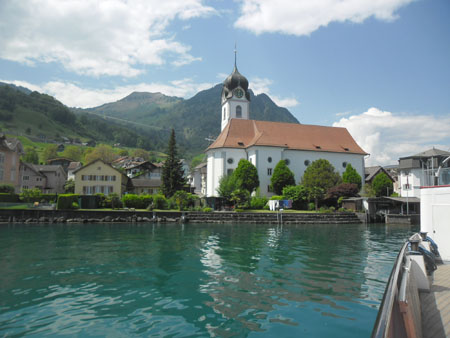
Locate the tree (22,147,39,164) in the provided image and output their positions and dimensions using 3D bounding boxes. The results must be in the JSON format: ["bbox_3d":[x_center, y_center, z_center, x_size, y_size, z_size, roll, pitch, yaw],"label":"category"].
[{"bbox_3d":[-83.070,-4.880,149.520,7.000,9.500,7.000,0,-6,0],"label":"tree"}]

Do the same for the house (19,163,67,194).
[{"bbox_3d":[-56.800,3.210,108.470,13.000,10.500,11.000,1,-6,-6],"label":"house"}]

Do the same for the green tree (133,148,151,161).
[{"bbox_3d":[-41.610,-5.990,174.570,9.000,8.500,9.000,0,-6,0],"label":"green tree"}]

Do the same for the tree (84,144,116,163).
[{"bbox_3d":[-60.970,-6.030,171.400,15.000,12.000,13.000,0,-6,0],"label":"tree"}]

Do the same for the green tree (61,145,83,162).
[{"bbox_3d":[-75.180,-6.780,171.470,10.500,10.500,10.000,0,-6,0],"label":"green tree"}]

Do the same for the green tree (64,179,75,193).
[{"bbox_3d":[-44.190,5.290,99.740,3.400,5.200,3.400,0,-6,0],"label":"green tree"}]

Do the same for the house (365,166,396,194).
[{"bbox_3d":[46.510,4.190,109.500,11.000,10.000,12.000,3,-6,-27],"label":"house"}]

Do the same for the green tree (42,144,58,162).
[{"bbox_3d":[-85.460,-7.020,171.500,8.000,10.000,8.000,0,-6,0],"label":"green tree"}]

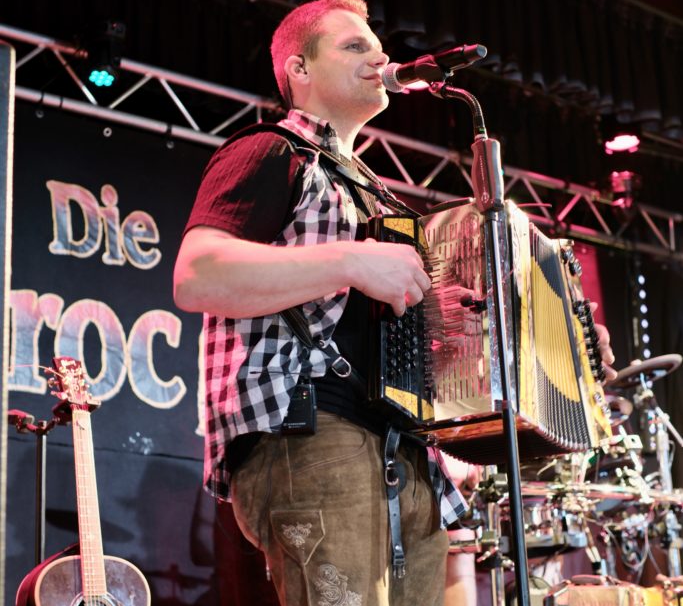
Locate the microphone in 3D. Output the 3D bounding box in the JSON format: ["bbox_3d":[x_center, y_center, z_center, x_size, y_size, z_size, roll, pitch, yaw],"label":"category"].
[{"bbox_3d":[0.160,-0.415,2.260,0.240,0.052,0.052,-6,-11,43],"label":"microphone"}]

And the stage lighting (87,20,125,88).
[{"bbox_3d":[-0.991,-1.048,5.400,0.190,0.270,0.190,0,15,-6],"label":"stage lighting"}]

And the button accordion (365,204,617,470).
[{"bbox_3d":[0.278,0.050,2.420,0.290,0.400,0.380,-8,-18,32],"label":"button accordion"}]

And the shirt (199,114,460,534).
[{"bbox_3d":[-0.028,0.024,2.420,0.330,0.750,0.480,-8,-12,32],"label":"shirt"}]

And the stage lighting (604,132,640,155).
[{"bbox_3d":[1.603,-0.927,7.300,0.200,0.230,0.200,4,-57,-26],"label":"stage lighting"}]

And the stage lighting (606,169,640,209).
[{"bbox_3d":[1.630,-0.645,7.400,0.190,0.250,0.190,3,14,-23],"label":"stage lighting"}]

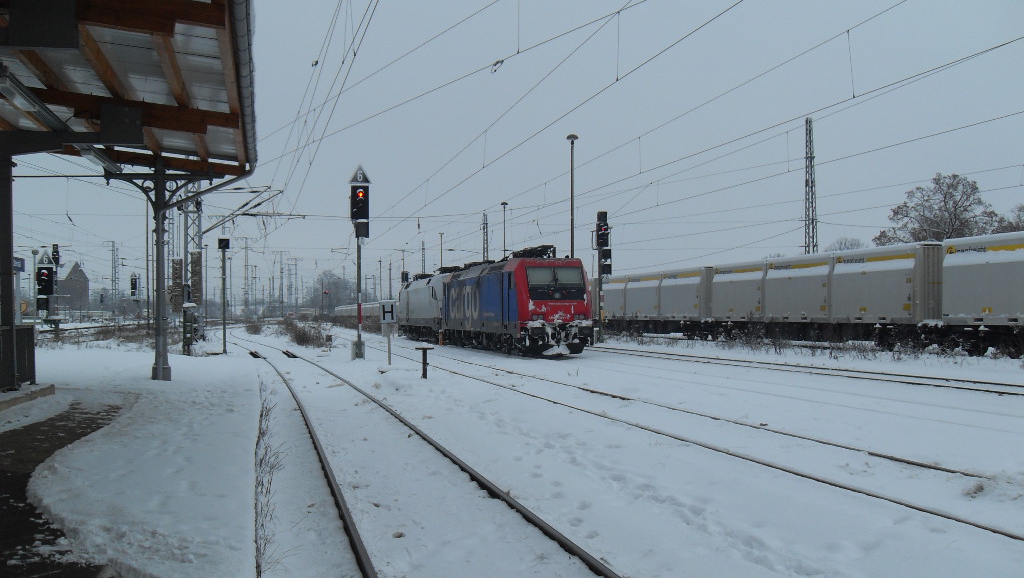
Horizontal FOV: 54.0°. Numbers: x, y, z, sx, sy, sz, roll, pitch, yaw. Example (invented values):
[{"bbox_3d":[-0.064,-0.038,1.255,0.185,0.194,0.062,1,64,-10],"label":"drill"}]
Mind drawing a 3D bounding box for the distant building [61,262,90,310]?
[{"bbox_3d":[-143.000,0.150,334.000,9.800,18.000,11.000,0,-1,-12],"label":"distant building"}]

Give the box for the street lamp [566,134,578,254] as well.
[{"bbox_3d":[3.320,-2.780,55.000,0.640,11.350,0.640,0,-1,-14],"label":"street lamp"}]

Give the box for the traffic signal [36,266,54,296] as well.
[{"bbox_3d":[-20.060,-0.340,43.300,0.690,1.230,0.450,0,-1,-16],"label":"traffic signal"}]

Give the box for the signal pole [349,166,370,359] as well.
[{"bbox_3d":[-5.320,-0.930,35.300,0.770,6.850,0.600,0,-1,-12],"label":"signal pole"}]

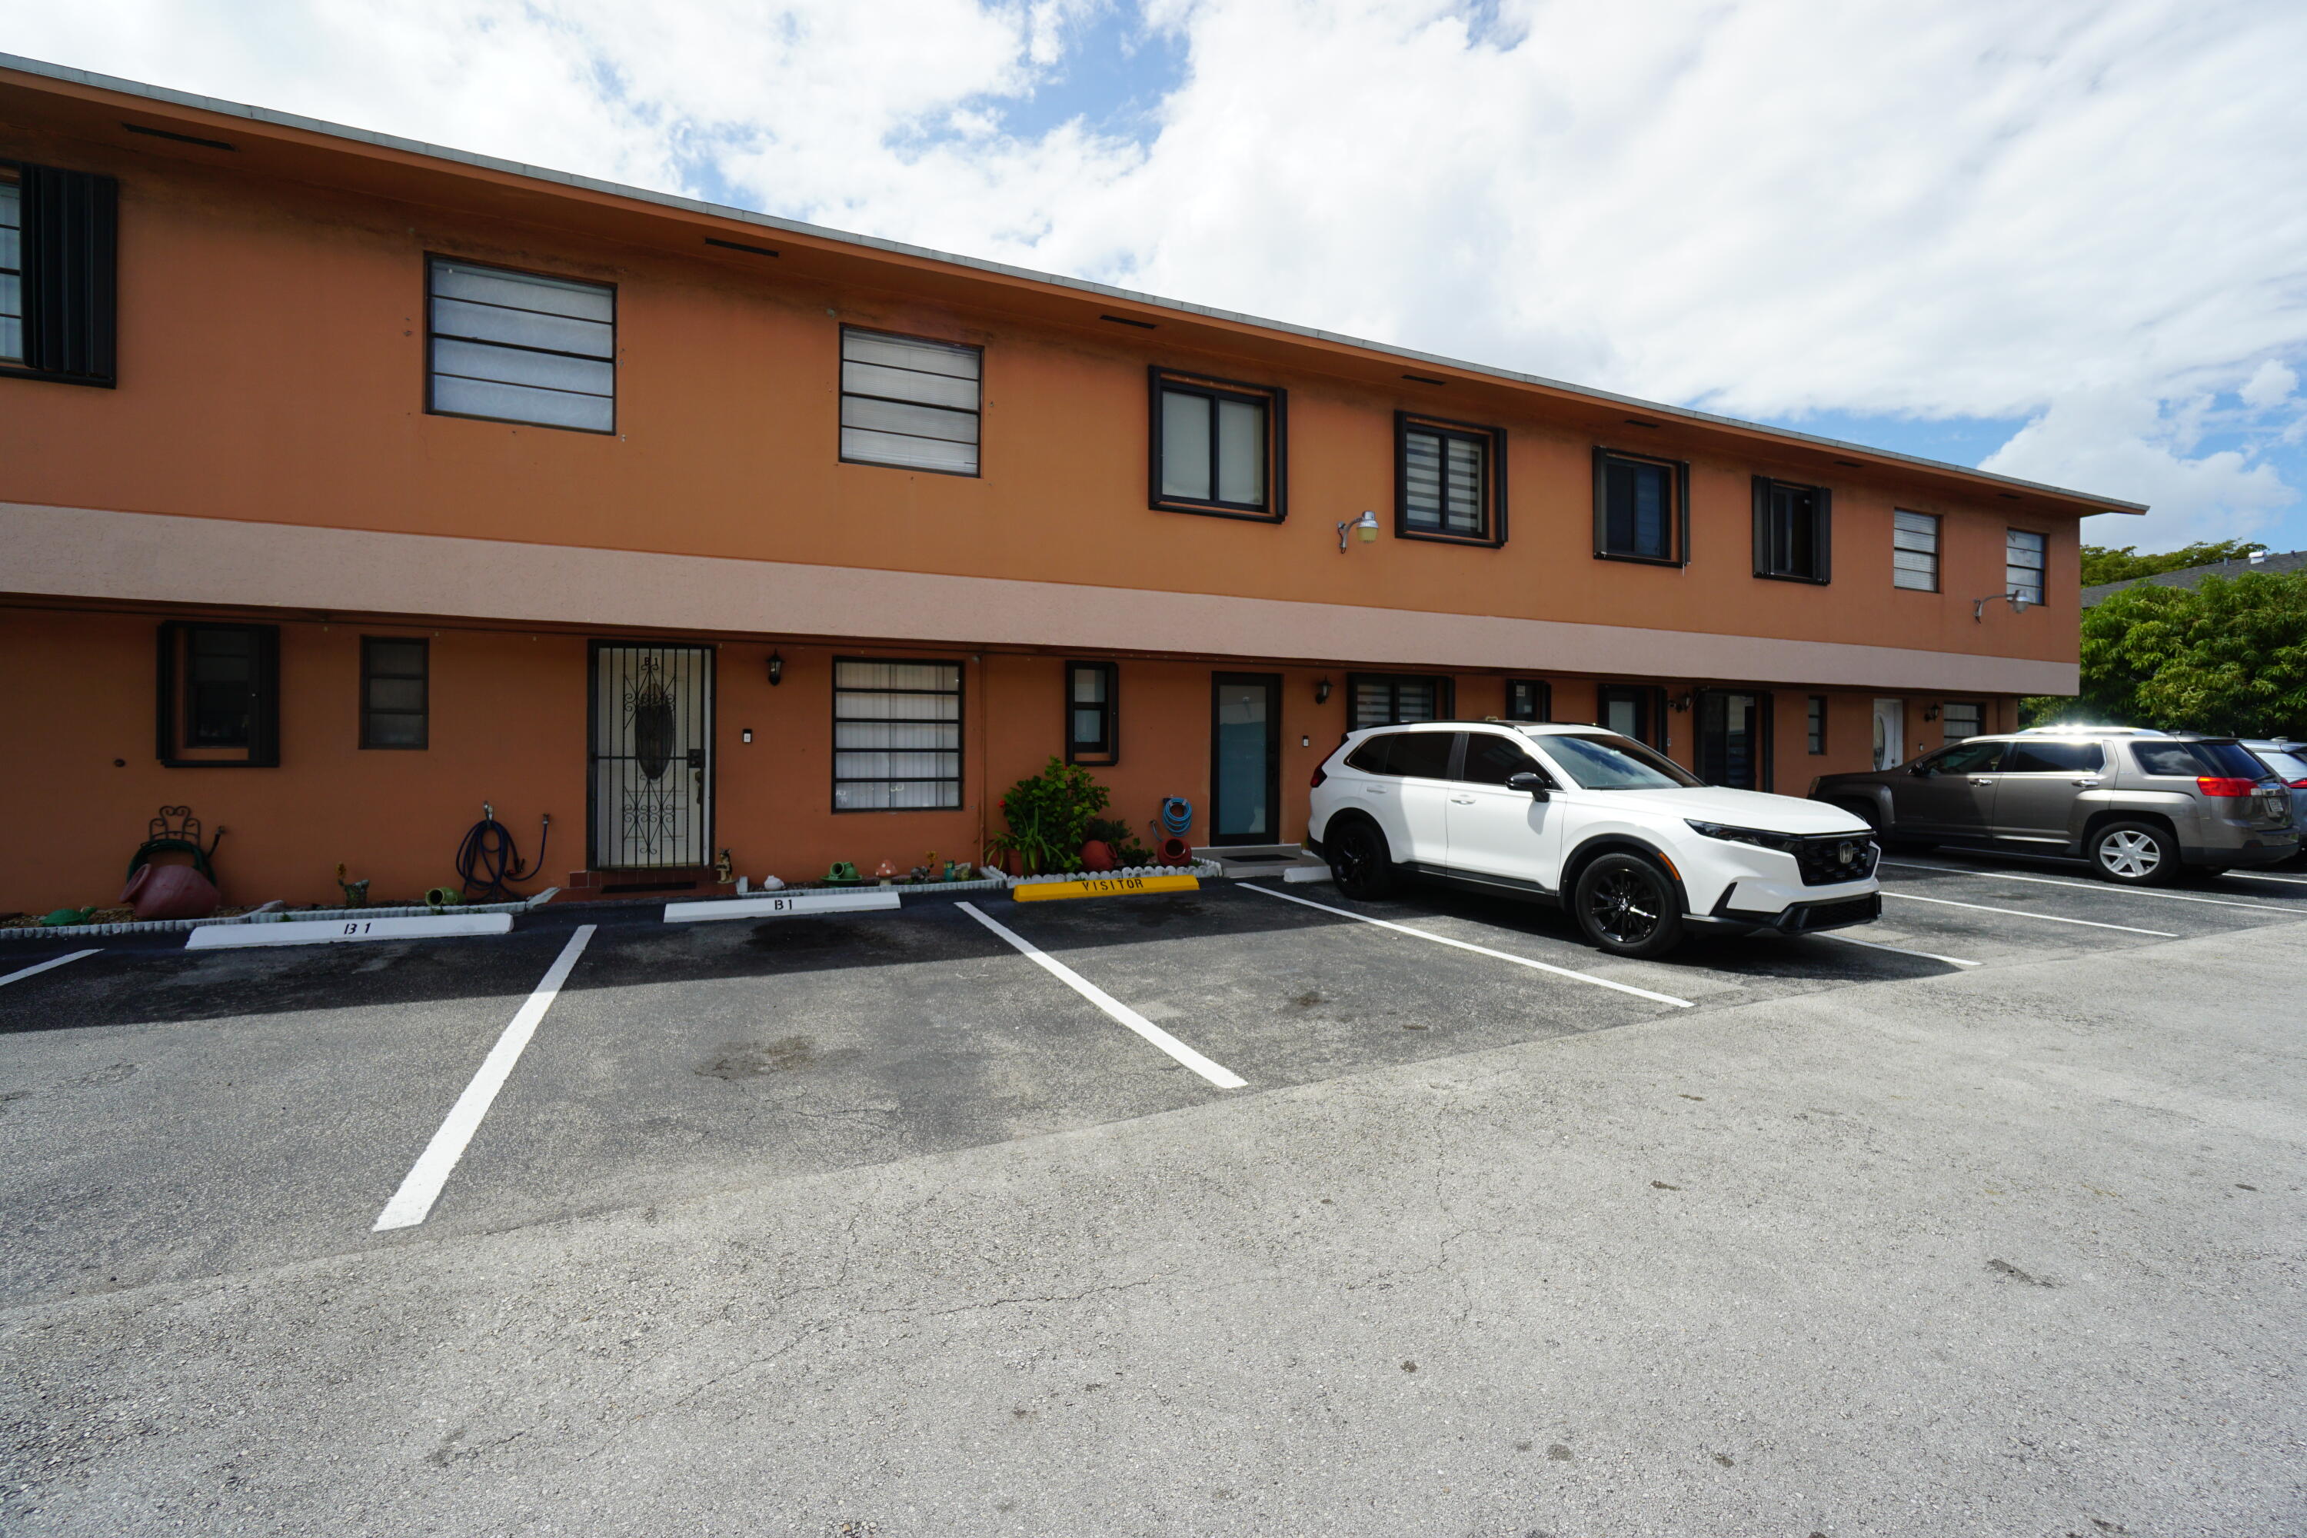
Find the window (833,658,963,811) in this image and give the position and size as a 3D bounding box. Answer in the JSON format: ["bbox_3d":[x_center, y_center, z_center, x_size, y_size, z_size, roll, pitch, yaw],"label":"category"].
[{"bbox_3d":[-2.638,-0.353,9.961,1.346,1.602,0.100,0,0,-23],"label":"window"}]

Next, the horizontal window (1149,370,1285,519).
[{"bbox_3d":[0.715,-3.491,10.478,1.610,1.510,0.140,0,0,-24],"label":"horizontal window"}]

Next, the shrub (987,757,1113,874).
[{"bbox_3d":[-1.070,0.499,10.063,1.240,1.200,0.950,0,0,-23],"label":"shrub"}]

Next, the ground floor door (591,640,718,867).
[{"bbox_3d":[-4.701,-0.117,9.036,1.067,2.144,0.100,0,0,-23],"label":"ground floor door"}]

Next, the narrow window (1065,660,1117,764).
[{"bbox_3d":[-0.694,-0.620,10.885,0.590,1.160,0.140,0,0,-24],"label":"narrow window"}]

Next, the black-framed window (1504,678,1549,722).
[{"bbox_3d":[5.177,-0.629,13.261,0.740,1.152,0.130,0,0,-23],"label":"black-framed window"}]

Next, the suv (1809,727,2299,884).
[{"bbox_3d":[10.925,0.378,12.166,1.850,1.720,4.700,0,2,-23],"label":"suv"}]

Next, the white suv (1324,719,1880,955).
[{"bbox_3d":[3.311,0.414,8.278,1.870,1.685,4.694,0,2,-30],"label":"white suv"}]

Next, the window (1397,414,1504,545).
[{"bbox_3d":[3.593,-3.456,11.582,1.692,1.497,0.150,0,0,-23],"label":"window"}]

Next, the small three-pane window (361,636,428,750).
[{"bbox_3d":[-6.523,-0.650,8.280,0.479,0.972,0.100,0,0,-23],"label":"small three-pane window"}]

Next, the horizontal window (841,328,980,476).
[{"bbox_3d":[-2.297,-3.475,9.173,1.324,1.280,0.100,0,0,-23],"label":"horizontal window"}]

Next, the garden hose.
[{"bbox_3d":[-5.838,0.754,8.640,0.720,0.910,0.150,0,0,-24],"label":"garden hose"}]

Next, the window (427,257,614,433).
[{"bbox_3d":[-5.189,-3.468,7.942,1.340,1.294,0.100,0,0,-23],"label":"window"}]

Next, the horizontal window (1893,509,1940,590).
[{"bbox_3d":[12.093,-3.457,15.299,1.300,1.272,0.100,0,0,-23],"label":"horizontal window"}]

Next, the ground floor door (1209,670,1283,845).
[{"bbox_3d":[1.145,-0.115,11.773,0.960,2.090,0.100,0,0,-24],"label":"ground floor door"}]

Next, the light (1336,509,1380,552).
[{"bbox_3d":[2.312,-2.694,10.896,0.230,0.340,0.630,0,0,-24],"label":"light"}]

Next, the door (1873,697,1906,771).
[{"bbox_3d":[12.939,-0.158,16.988,0.950,2.100,0.100,0,0,-24],"label":"door"}]

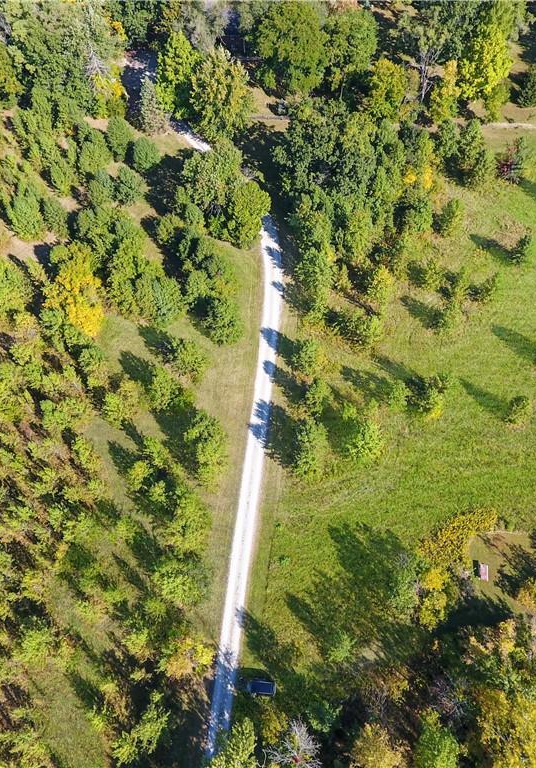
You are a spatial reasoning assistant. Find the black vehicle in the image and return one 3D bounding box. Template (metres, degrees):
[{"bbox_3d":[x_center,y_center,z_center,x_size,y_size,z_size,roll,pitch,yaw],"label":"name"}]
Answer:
[{"bbox_3d":[-1.149,41.068,80.000,4.700,1.750,1.900,5,63,3],"label":"black vehicle"}]

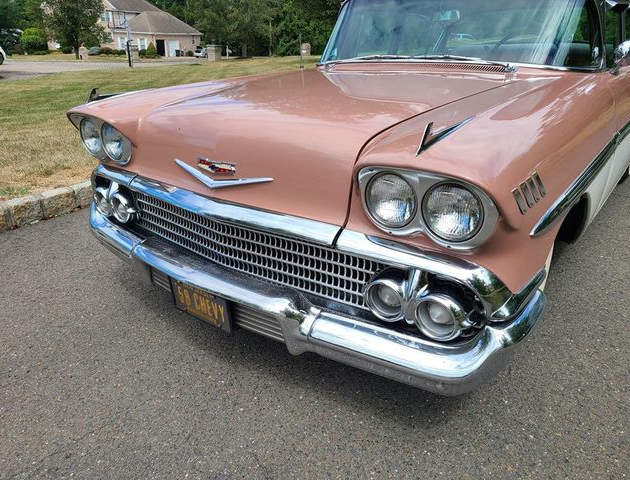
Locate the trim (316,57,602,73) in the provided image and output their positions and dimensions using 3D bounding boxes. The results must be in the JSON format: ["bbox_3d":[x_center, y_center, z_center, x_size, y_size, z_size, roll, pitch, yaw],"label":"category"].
[{"bbox_3d":[0.553,-0.905,2.471,1.620,0.058,0.320,17,28,35],"label":"trim"}]

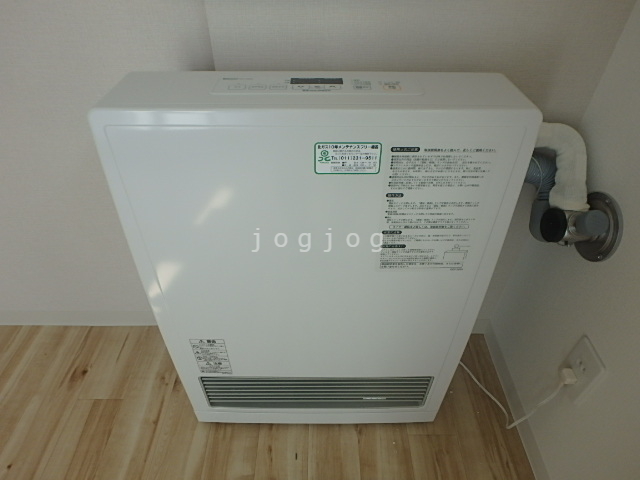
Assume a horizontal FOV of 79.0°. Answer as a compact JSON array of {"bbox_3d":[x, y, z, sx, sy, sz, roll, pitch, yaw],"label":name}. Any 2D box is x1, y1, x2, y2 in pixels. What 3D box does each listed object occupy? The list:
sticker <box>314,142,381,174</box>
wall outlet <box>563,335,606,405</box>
[{"bbox_3d":[0.037,-0.107,0.508,0.087,0.044,0.002,0,33,0],"label":"sticker"},{"bbox_3d":[0.468,0.235,0.705,0.011,0.120,0.070,1,41,1],"label":"wall outlet"}]

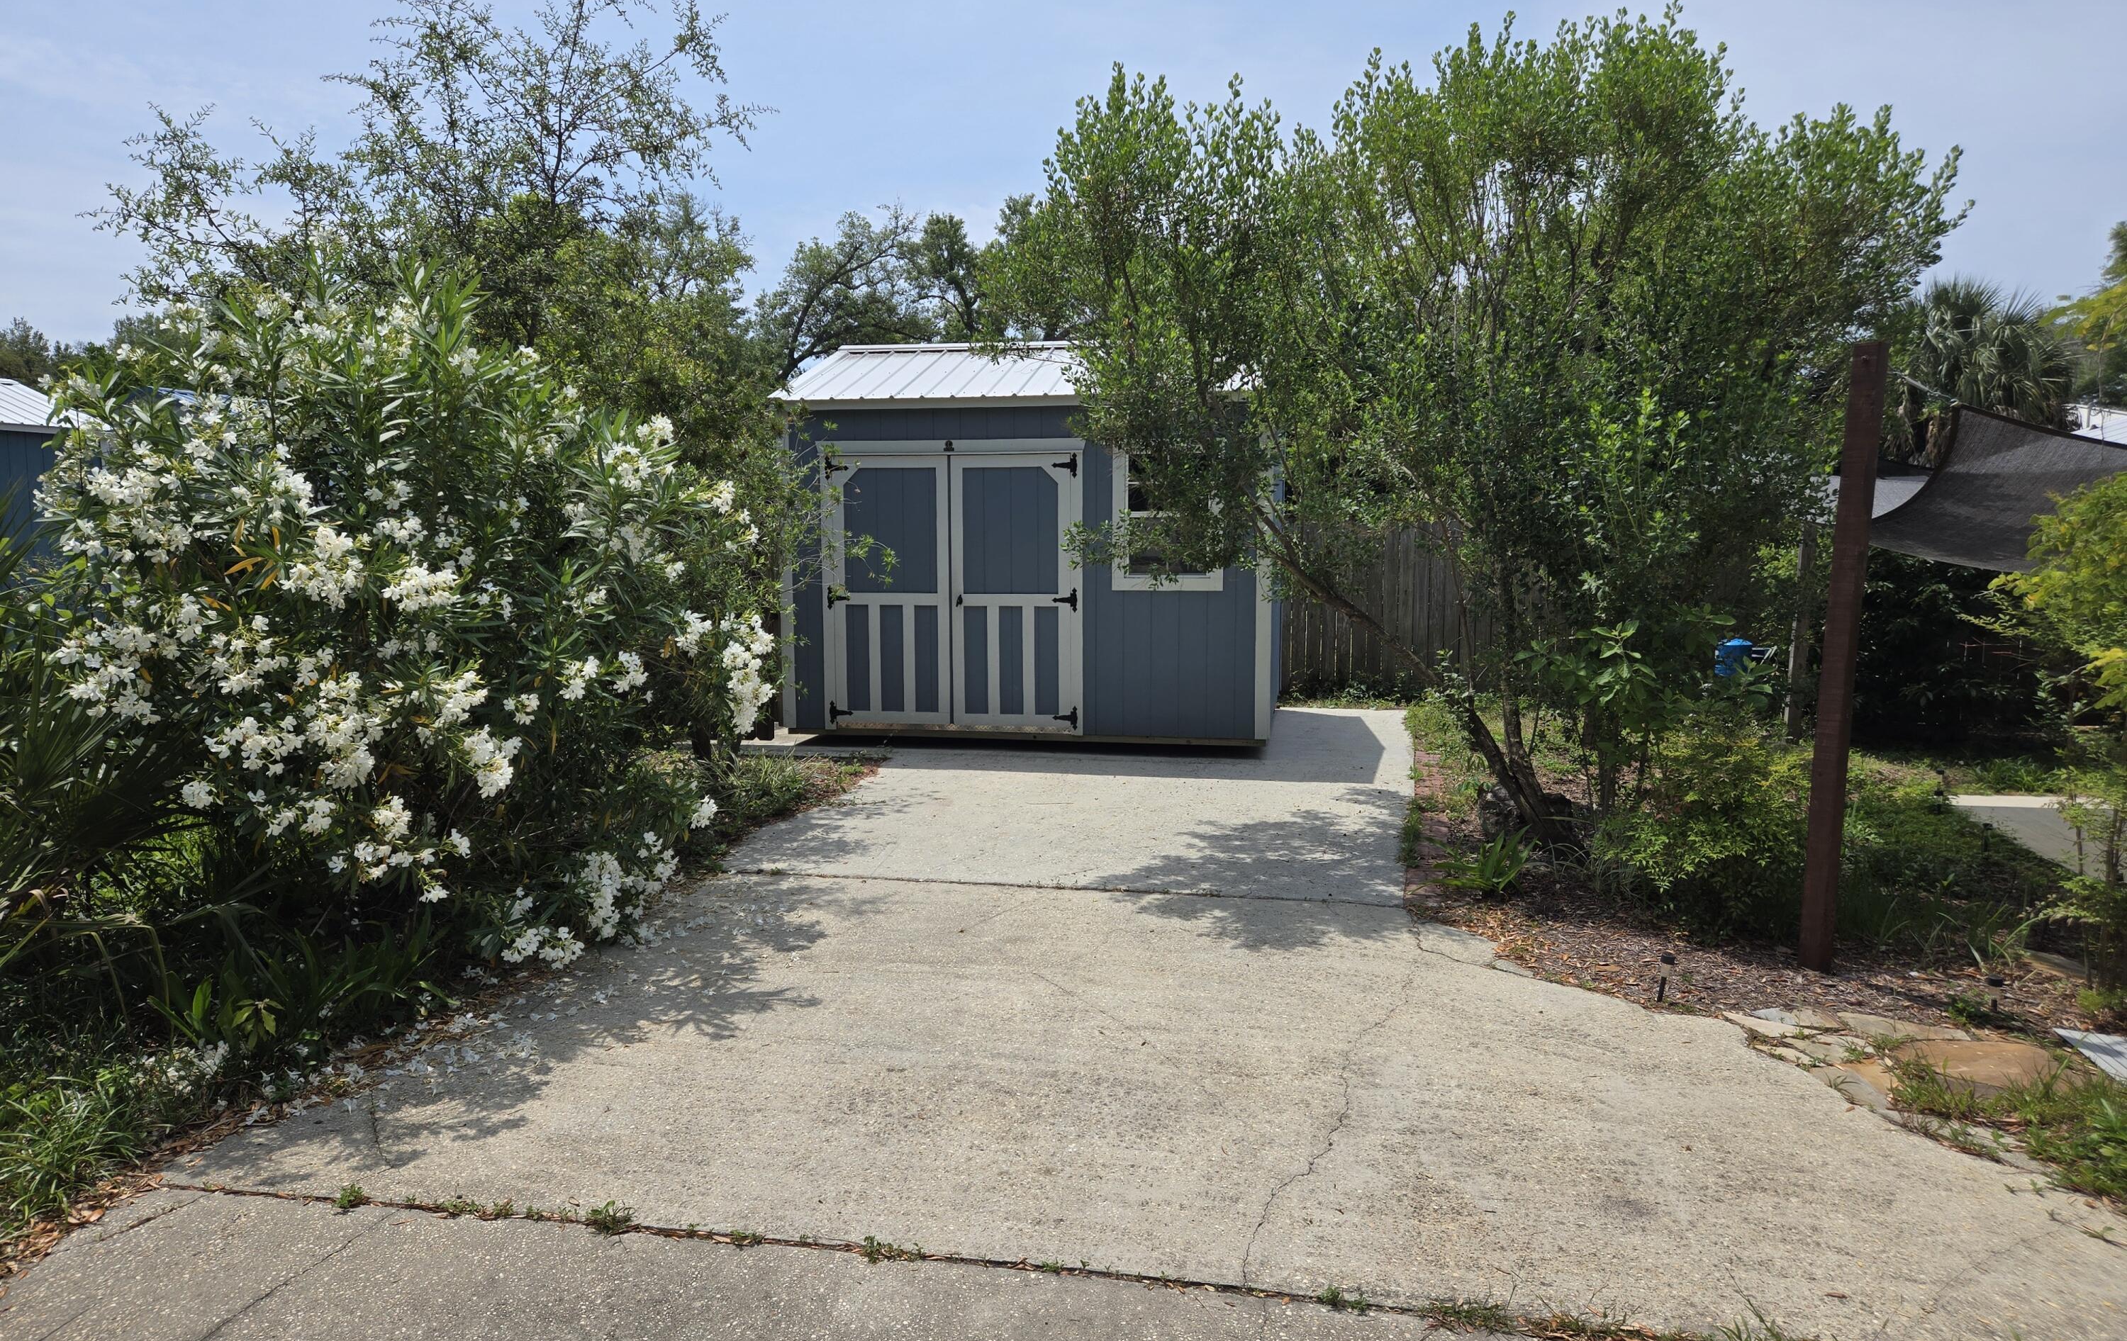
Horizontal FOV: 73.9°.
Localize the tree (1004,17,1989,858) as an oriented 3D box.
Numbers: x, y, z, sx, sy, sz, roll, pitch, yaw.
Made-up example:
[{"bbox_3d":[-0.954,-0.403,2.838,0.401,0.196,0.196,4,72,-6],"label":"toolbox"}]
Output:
[{"bbox_3d":[2.000,-1.302,7.450,4.750,4.350,4.200,2,6,15],"label":"tree"}]

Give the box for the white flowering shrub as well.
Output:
[{"bbox_3d":[-2.650,-0.355,6.050,2.900,2.800,2.700,-3,7,-24],"label":"white flowering shrub"}]

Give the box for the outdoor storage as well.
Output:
[{"bbox_3d":[-0.059,-1.169,11.875,3.780,3.136,3.260,1,6,10],"label":"outdoor storage"}]

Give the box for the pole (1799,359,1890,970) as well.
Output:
[{"bbox_3d":[2.880,-0.033,5.222,0.092,2.311,0.092,7,9,41],"label":"pole"}]

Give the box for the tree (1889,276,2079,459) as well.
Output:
[{"bbox_3d":[13.000,-3.088,20.000,2.600,5.100,2.600,4,7,33],"label":"tree"}]

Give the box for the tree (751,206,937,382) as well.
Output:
[{"bbox_3d":[-2.900,-3.076,18.000,3.200,5.600,3.200,-1,6,-9],"label":"tree"}]

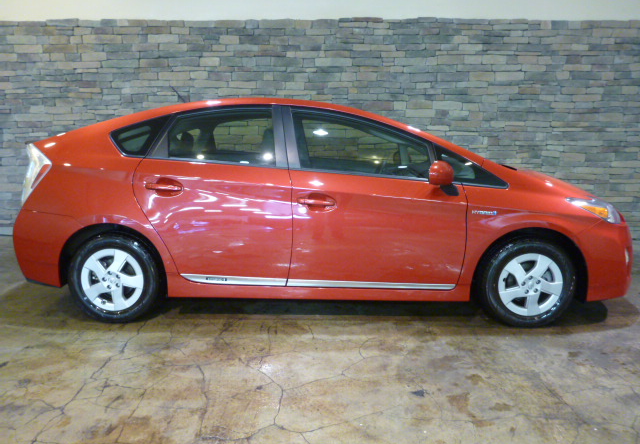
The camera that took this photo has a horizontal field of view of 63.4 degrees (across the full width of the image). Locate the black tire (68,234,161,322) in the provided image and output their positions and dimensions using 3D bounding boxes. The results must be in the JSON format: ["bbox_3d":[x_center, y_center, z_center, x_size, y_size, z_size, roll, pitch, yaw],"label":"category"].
[{"bbox_3d":[-1.347,0.363,3.457,0.625,0.625,0.205,0,9,1],"label":"black tire"}]

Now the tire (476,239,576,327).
[{"bbox_3d":[1.352,0.389,3.400,0.625,0.625,0.205,0,9,1],"label":"tire"}]

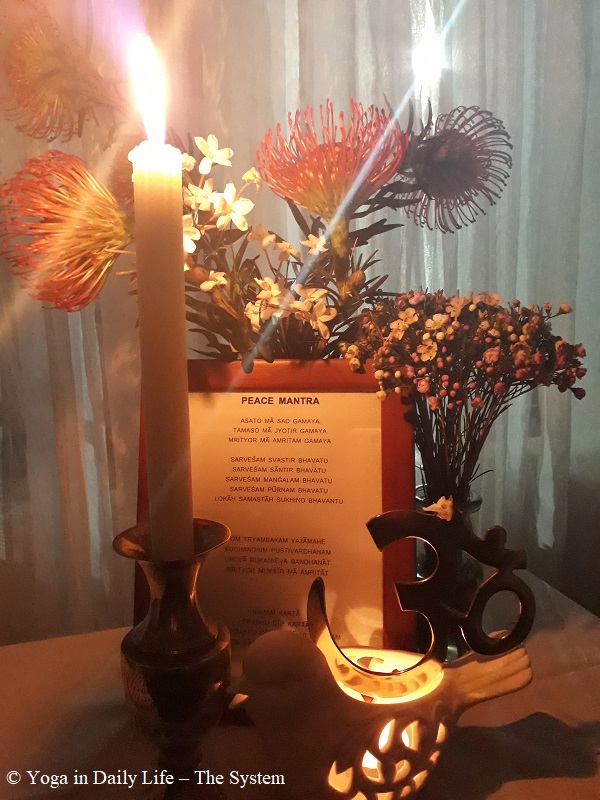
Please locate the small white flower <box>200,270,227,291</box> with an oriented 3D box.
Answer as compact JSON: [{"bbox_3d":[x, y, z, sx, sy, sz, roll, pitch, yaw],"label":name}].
[{"bbox_3d":[-0.062,-0.084,0.440,0.021,0.016,0.019,-3,10,-17],"label":"small white flower"}]

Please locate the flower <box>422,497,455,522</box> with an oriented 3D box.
[{"bbox_3d":[0.099,0.077,0.445,0.023,0.018,0.018,0,9,6],"label":"flower"}]

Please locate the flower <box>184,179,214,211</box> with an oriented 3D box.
[{"bbox_3d":[-0.072,-0.145,0.440,0.024,0.024,0.017,0,9,3],"label":"flower"}]

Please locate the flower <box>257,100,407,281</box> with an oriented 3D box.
[{"bbox_3d":[0.024,-0.160,0.475,0.113,0.130,0.108,0,9,0],"label":"flower"}]

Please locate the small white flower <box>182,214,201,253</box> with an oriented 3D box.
[{"bbox_3d":[-0.079,-0.117,0.440,0.020,0.028,0.017,-2,9,-9],"label":"small white flower"}]

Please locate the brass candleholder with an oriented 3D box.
[{"bbox_3d":[-0.063,0.144,0.324,0.058,0.152,0.058,0,9,0],"label":"brass candleholder"}]

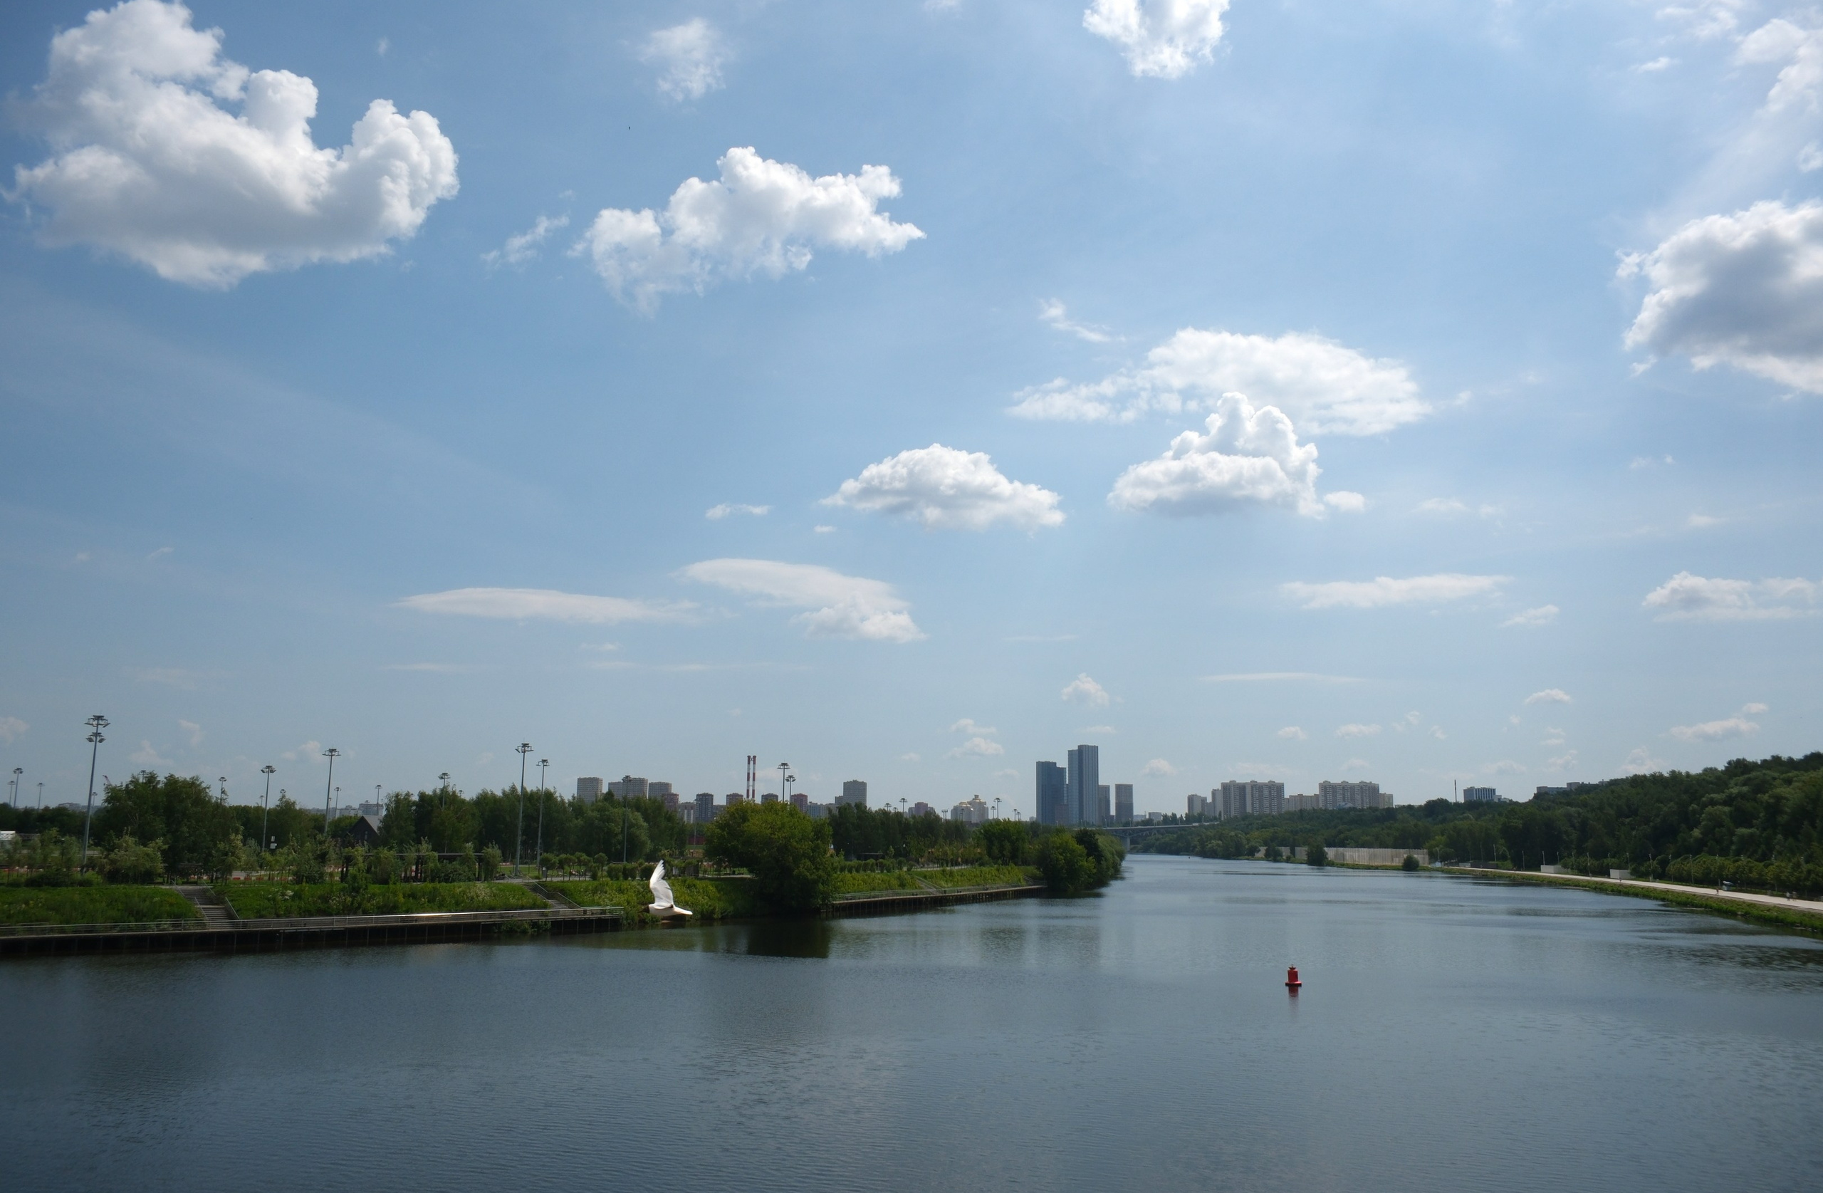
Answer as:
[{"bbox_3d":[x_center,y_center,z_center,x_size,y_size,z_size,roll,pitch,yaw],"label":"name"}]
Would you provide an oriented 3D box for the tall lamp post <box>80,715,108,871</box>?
[{"bbox_3d":[-126.786,30.589,210.878,3.800,24.300,3.800,6,-12,-30],"label":"tall lamp post"}]

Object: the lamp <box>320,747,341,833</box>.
[{"bbox_3d":[-98.486,36.012,230.672,2.900,20.700,2.900,4,-11,-22],"label":"lamp"}]

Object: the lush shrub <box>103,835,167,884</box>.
[{"bbox_3d":[-99.335,33.702,174.636,8.186,6.094,6.500,6,-11,-29],"label":"lush shrub"}]

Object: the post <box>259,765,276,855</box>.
[{"bbox_3d":[-137.597,46.458,290.977,3.000,20.700,3.000,5,-11,-25],"label":"post"}]

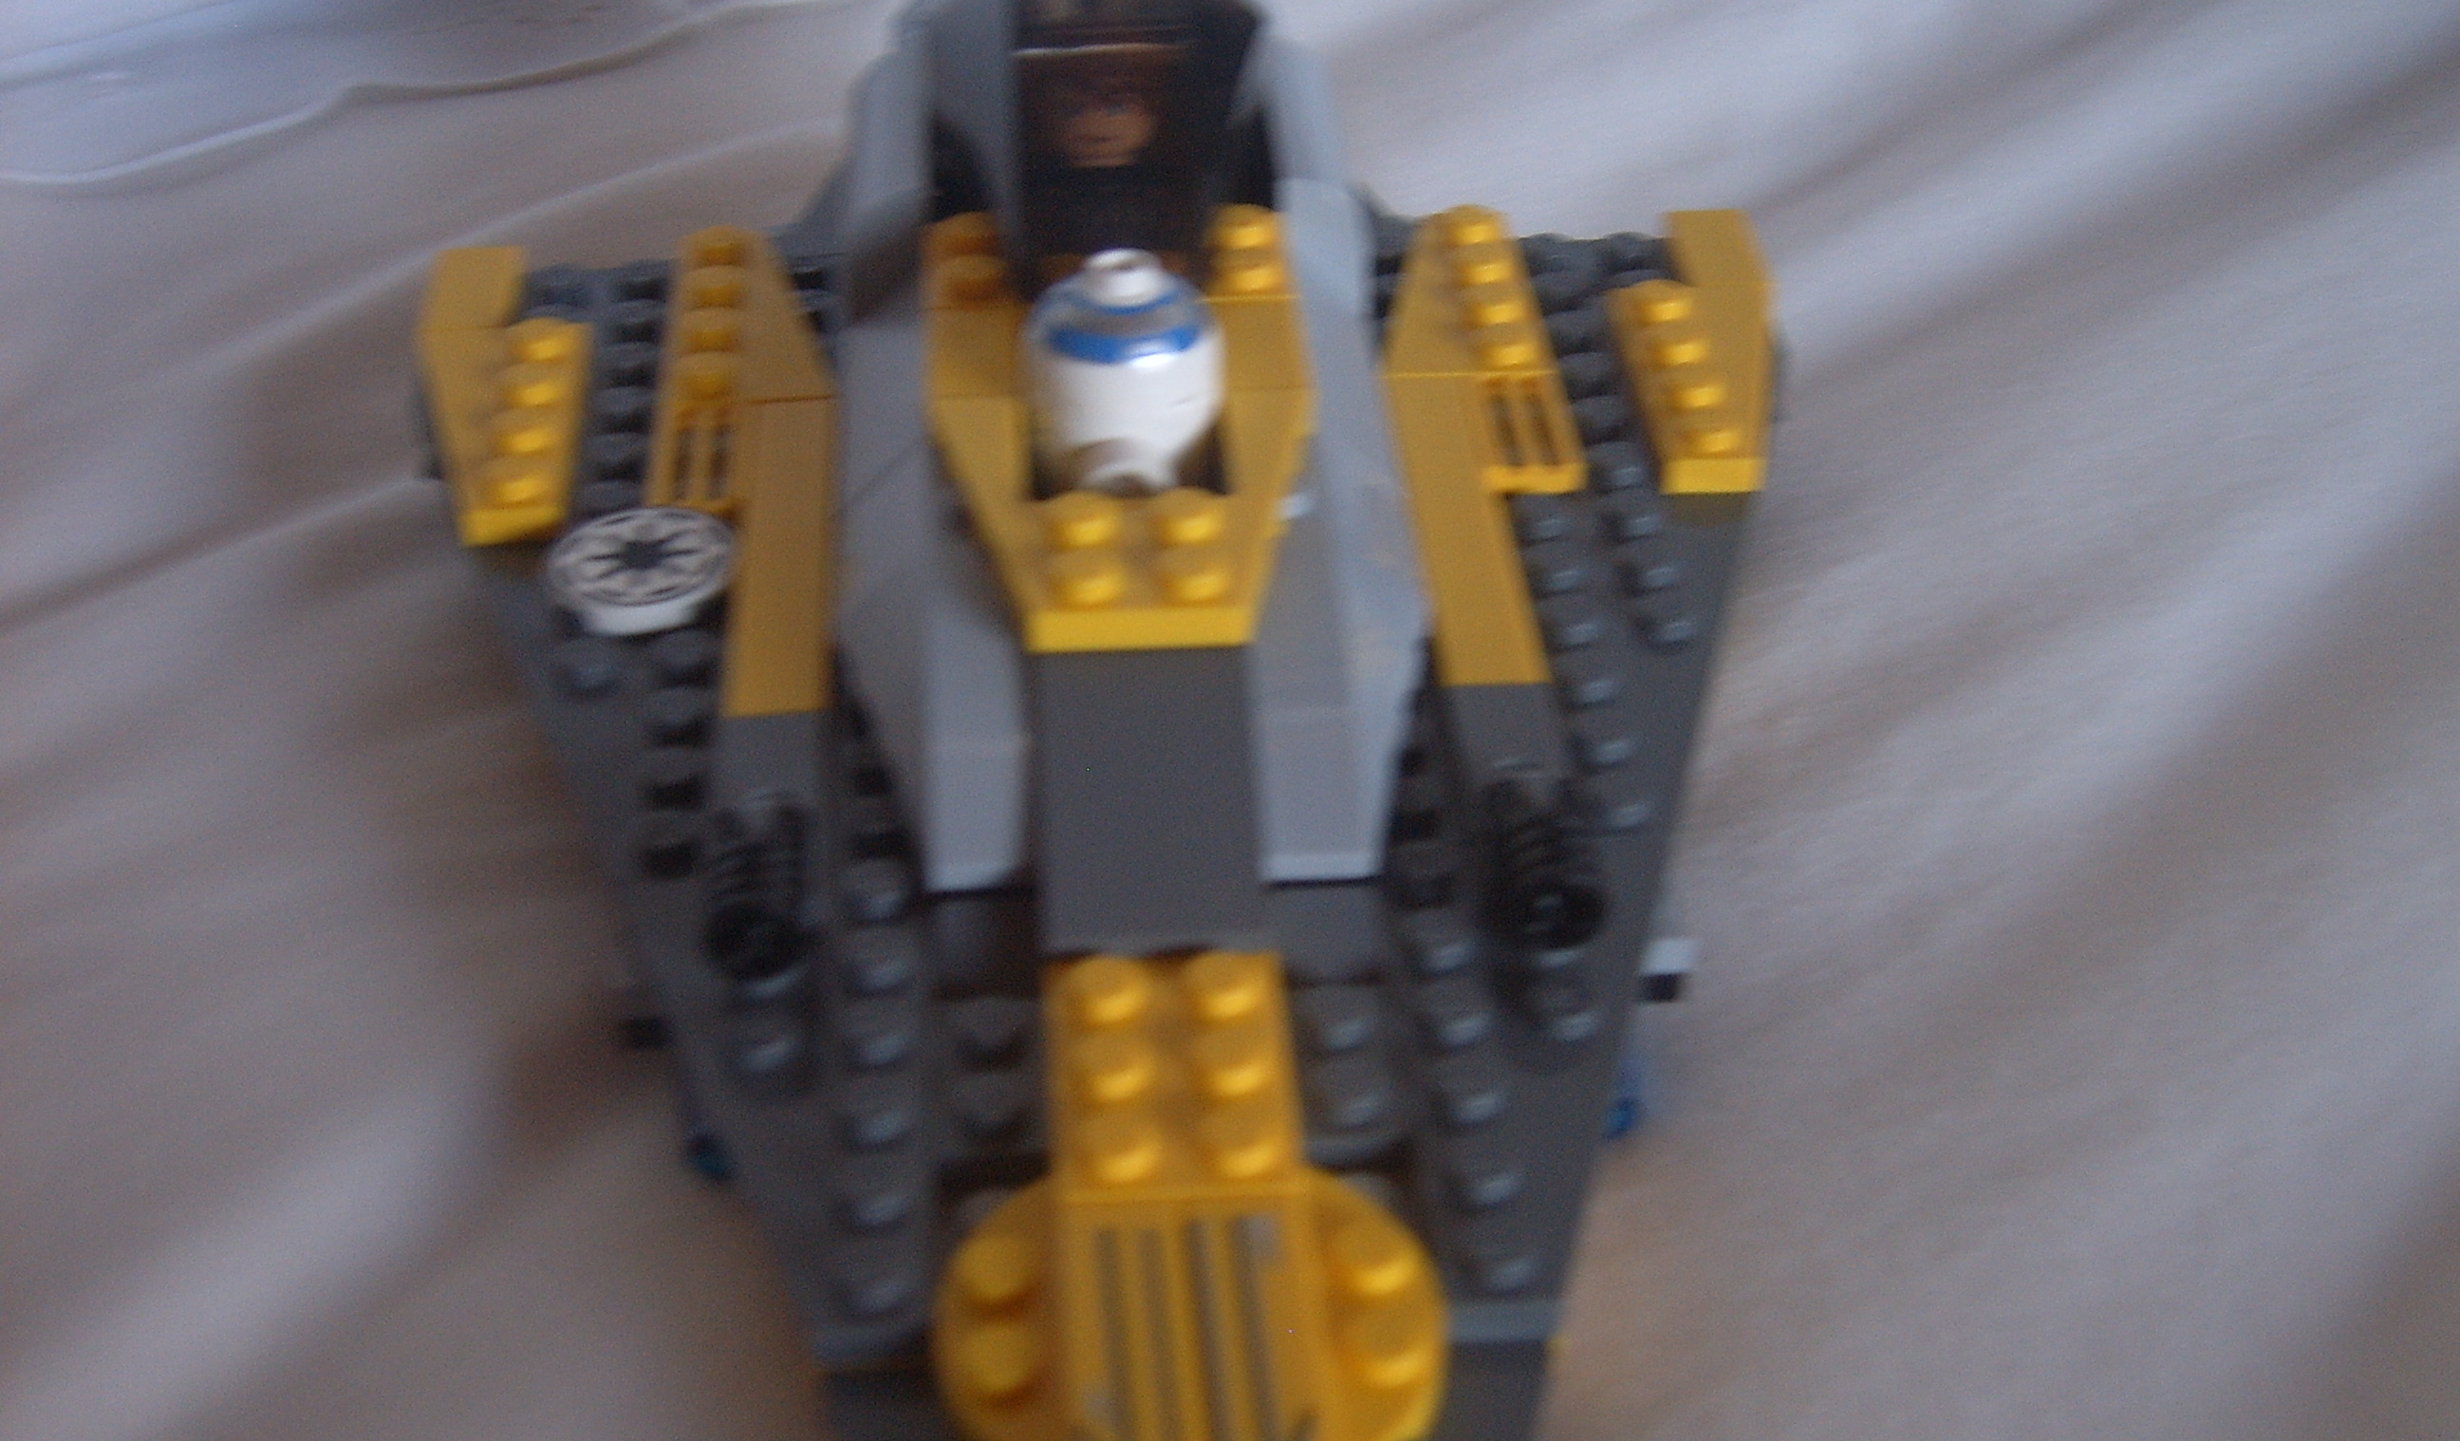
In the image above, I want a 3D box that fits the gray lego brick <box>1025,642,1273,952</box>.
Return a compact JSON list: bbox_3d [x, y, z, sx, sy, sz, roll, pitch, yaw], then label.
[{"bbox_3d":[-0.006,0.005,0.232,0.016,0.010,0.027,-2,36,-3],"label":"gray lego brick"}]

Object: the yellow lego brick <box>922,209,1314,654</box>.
[{"bbox_3d":[-0.009,-0.026,0.263,0.032,0.005,0.064,-2,36,-3],"label":"yellow lego brick"}]

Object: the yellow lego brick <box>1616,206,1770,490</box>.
[{"bbox_3d":[0.045,-0.036,0.299,0.016,0.005,0.048,-2,36,-3],"label":"yellow lego brick"}]

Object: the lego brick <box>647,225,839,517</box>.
[{"bbox_3d":[-0.043,-0.033,0.294,0.016,0.005,0.048,-2,36,-3],"label":"lego brick"}]

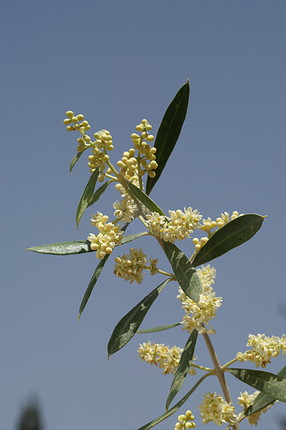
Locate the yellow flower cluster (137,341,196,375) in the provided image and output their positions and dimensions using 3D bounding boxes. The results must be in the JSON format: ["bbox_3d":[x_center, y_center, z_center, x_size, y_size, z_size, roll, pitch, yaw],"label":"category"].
[{"bbox_3d":[0.013,0.074,0.460,0.031,0.012,0.013,17,0,0],"label":"yellow flower cluster"}]

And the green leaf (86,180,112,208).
[{"bbox_3d":[-0.023,-0.011,0.464,0.005,0.020,0.006,43,0,0],"label":"green leaf"}]

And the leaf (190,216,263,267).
[{"bbox_3d":[0.042,0.014,0.439,0.049,0.013,0.005,-37,-23,33],"label":"leaf"}]

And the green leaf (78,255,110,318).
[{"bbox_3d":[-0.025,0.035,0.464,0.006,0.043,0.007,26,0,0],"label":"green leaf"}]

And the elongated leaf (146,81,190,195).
[{"bbox_3d":[0.014,-0.039,0.450,0.013,0.063,0.006,22,-9,-14],"label":"elongated leaf"}]

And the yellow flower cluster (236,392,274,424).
[{"bbox_3d":[0.056,0.097,0.447,0.019,0.017,0.018,0,-18,0],"label":"yellow flower cluster"}]

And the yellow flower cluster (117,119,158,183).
[{"bbox_3d":[-0.003,-0.033,0.462,0.021,0.033,0.019,0,0,0],"label":"yellow flower cluster"}]

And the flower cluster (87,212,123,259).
[{"bbox_3d":[-0.018,0.010,0.430,0.017,0.021,0.018,0,-18,0],"label":"flower cluster"}]

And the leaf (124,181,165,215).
[{"bbox_3d":[0.002,-0.008,0.454,0.028,0.007,0.007,43,0,0],"label":"leaf"}]

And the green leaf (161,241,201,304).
[{"bbox_3d":[0.020,0.028,0.452,0.011,0.037,0.009,-31,0,0],"label":"green leaf"}]

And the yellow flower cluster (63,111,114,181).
[{"bbox_3d":[-0.026,-0.036,0.460,0.019,0.042,0.018,-35,0,0],"label":"yellow flower cluster"}]

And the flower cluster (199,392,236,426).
[{"bbox_3d":[0.037,0.096,0.440,0.018,0.017,0.018,0,-18,0],"label":"flower cluster"}]

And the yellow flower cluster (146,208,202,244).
[{"bbox_3d":[0.016,0.006,0.457,0.029,0.017,0.017,-7,0,0],"label":"yellow flower cluster"}]

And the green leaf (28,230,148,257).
[{"bbox_3d":[-0.027,0.014,0.445,0.061,0.011,0.005,-8,-52,-9],"label":"green leaf"}]

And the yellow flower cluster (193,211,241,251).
[{"bbox_3d":[0.038,0.009,0.468,0.030,0.014,0.015,-40,0,0],"label":"yellow flower cluster"}]

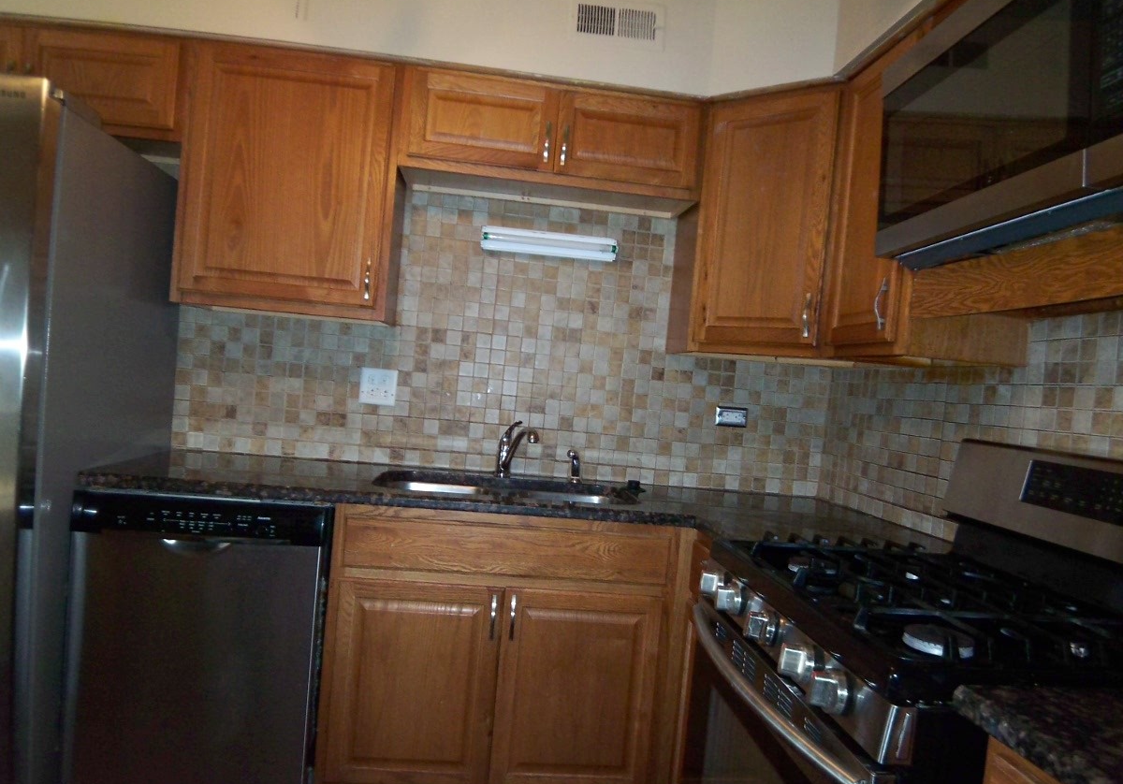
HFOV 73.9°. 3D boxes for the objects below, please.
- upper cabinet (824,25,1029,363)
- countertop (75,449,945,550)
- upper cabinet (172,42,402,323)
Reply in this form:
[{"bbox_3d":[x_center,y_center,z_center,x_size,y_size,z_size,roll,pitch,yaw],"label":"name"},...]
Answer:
[{"bbox_3d":[0.928,-0.463,1.882,0.328,0.768,0.374,5,1,-7],"label":"upper cabinet"},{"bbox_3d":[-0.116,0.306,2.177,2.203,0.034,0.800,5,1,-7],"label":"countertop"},{"bbox_3d":[-0.808,-0.618,2.307,0.609,0.768,0.331,5,1,-7],"label":"upper cabinet"}]

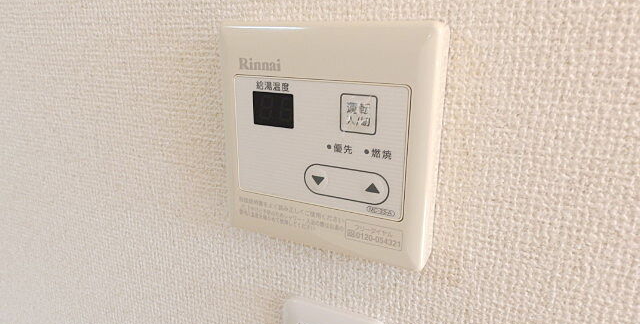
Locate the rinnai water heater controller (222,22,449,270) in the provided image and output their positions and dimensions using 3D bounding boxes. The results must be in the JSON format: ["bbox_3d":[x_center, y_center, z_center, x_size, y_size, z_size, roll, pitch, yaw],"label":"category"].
[{"bbox_3d":[0.000,-0.009,0.211,0.119,0.121,0.017,8,19,25],"label":"rinnai water heater controller"}]

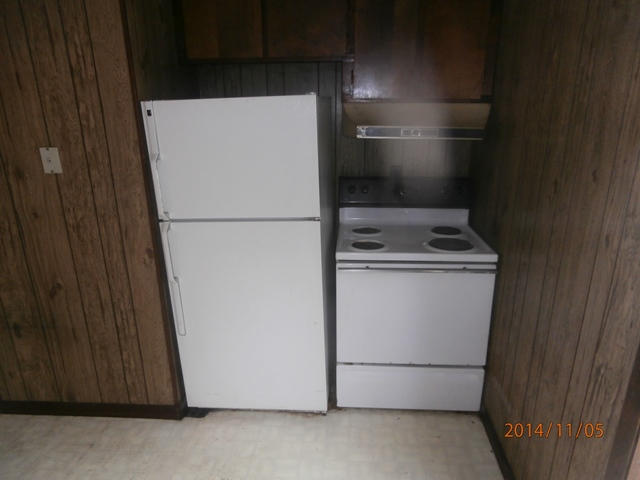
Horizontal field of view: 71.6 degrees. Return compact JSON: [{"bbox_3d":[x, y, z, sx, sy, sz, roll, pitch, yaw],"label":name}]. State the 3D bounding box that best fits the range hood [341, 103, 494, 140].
[{"bbox_3d":[0.498,-0.628,2.340,0.757,0.180,0.455,0,18,4],"label":"range hood"}]

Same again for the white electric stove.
[{"bbox_3d":[0.486,0.282,2.496,0.760,1.190,0.665,0,18,4],"label":"white electric stove"}]

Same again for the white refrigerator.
[{"bbox_3d":[-0.331,0.061,2.462,0.763,1.635,0.735,1,18,6],"label":"white refrigerator"}]

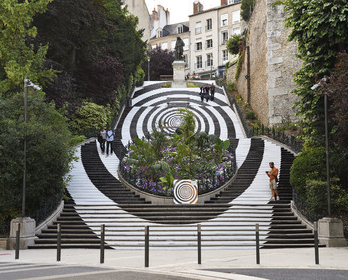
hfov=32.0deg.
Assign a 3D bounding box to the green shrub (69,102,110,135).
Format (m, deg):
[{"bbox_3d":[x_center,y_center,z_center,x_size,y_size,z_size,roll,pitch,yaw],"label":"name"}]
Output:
[{"bbox_3d":[-5.718,-1.390,41.048,2.842,2.320,2.500,0,-6,0],"label":"green shrub"}]

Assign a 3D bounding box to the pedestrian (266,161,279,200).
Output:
[{"bbox_3d":[4.458,1.875,27.400,0.500,1.730,0.500,3,-7,-32],"label":"pedestrian"}]

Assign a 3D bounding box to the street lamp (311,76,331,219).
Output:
[{"bbox_3d":[5.173,0.216,21.412,0.680,4.950,0.350,-2,-6,17],"label":"street lamp"}]

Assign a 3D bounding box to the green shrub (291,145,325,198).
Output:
[{"bbox_3d":[6.428,1.524,28.989,1.720,2.388,1.900,0,-6,0],"label":"green shrub"}]

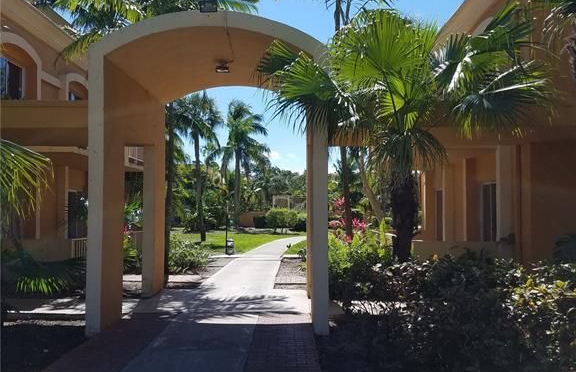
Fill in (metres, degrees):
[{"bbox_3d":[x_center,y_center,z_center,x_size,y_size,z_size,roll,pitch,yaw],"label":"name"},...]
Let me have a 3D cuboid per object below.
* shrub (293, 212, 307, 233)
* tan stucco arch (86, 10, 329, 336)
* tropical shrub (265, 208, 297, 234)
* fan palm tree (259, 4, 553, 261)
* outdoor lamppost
[{"bbox_3d":[0.769,2.246,35.500,1.200,1.220,1.200,0,-2,0],"label":"shrub"},{"bbox_3d":[-0.995,-0.114,9.080,3.030,4.090,3.660,0,-2,0],"label":"tan stucco arch"},{"bbox_3d":[-0.383,1.992,34.000,2.000,1.550,1.900,0,-2,0],"label":"tropical shrub"},{"bbox_3d":[1.240,0.000,6.100,3.050,3.650,2.900,0,-2,0],"label":"fan palm tree"},{"bbox_3d":[-2.028,1.370,20.000,0.330,2.030,0.330,0,-2,0],"label":"outdoor lamppost"}]

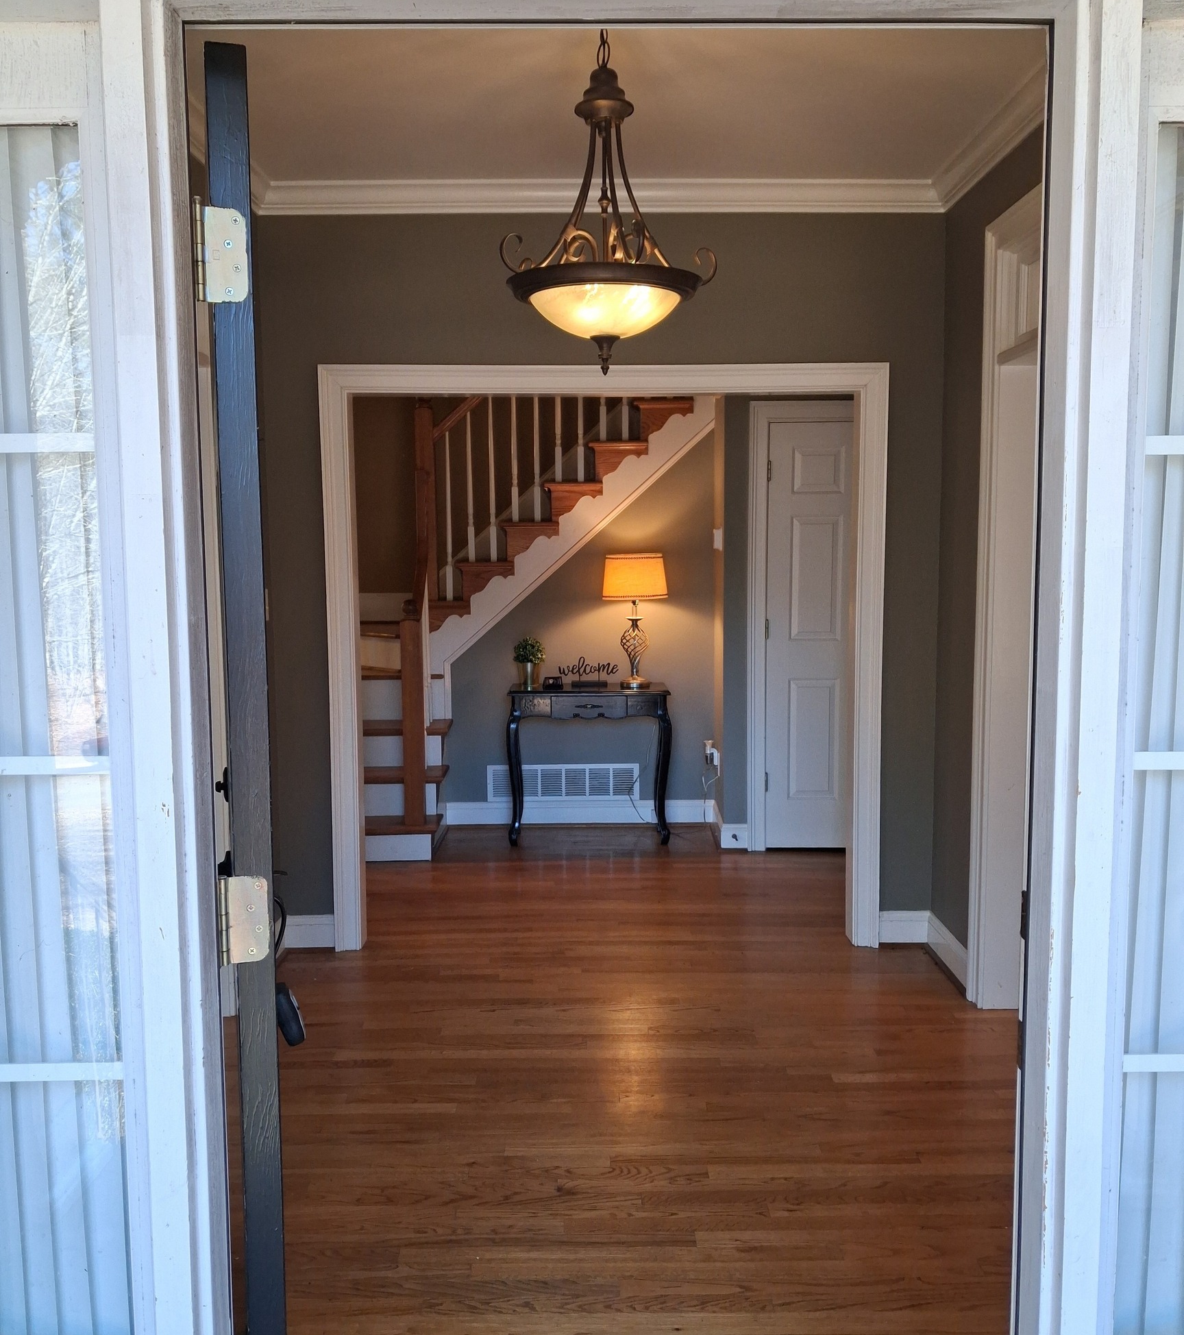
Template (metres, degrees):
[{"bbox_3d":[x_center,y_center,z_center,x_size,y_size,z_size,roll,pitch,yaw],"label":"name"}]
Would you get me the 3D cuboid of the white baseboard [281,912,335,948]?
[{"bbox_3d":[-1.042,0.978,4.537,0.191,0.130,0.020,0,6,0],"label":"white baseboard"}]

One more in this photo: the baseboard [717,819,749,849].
[{"bbox_3d":[0.689,0.819,5.976,0.135,0.130,0.020,0,6,0],"label":"baseboard"}]

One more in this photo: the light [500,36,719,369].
[{"bbox_3d":[0.030,-1.073,2.787,0.490,0.805,0.490,0,6,0],"label":"light"}]

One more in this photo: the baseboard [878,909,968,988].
[{"bbox_3d":[1.150,0.985,4.320,0.192,0.135,0.450,0,6,0],"label":"baseboard"}]

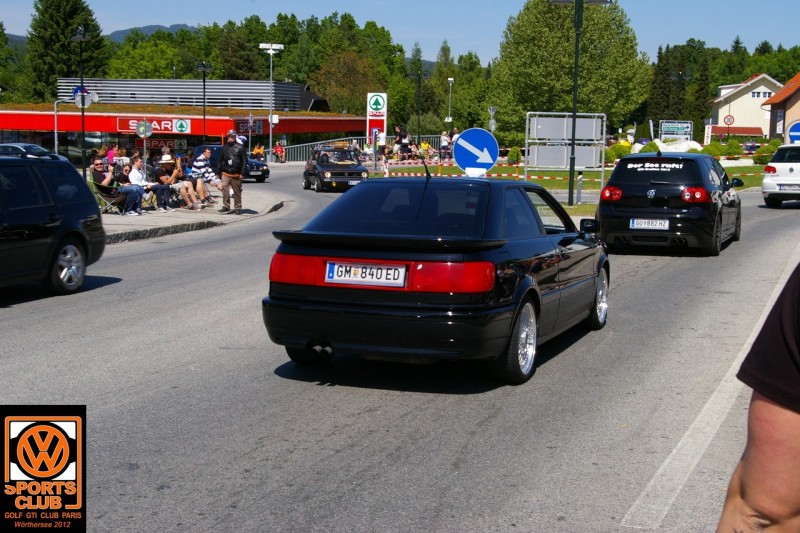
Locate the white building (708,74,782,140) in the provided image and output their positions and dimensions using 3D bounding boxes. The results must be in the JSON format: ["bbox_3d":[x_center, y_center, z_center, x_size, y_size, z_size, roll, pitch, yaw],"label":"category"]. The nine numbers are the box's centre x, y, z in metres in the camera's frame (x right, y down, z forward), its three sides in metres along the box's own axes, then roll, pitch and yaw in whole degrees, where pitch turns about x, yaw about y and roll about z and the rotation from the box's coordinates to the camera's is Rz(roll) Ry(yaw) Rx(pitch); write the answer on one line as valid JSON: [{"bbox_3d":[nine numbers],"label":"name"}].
[{"bbox_3d":[39.384,-16.412,126.337,10.500,8.800,11.000,2,6,11],"label":"white building"}]

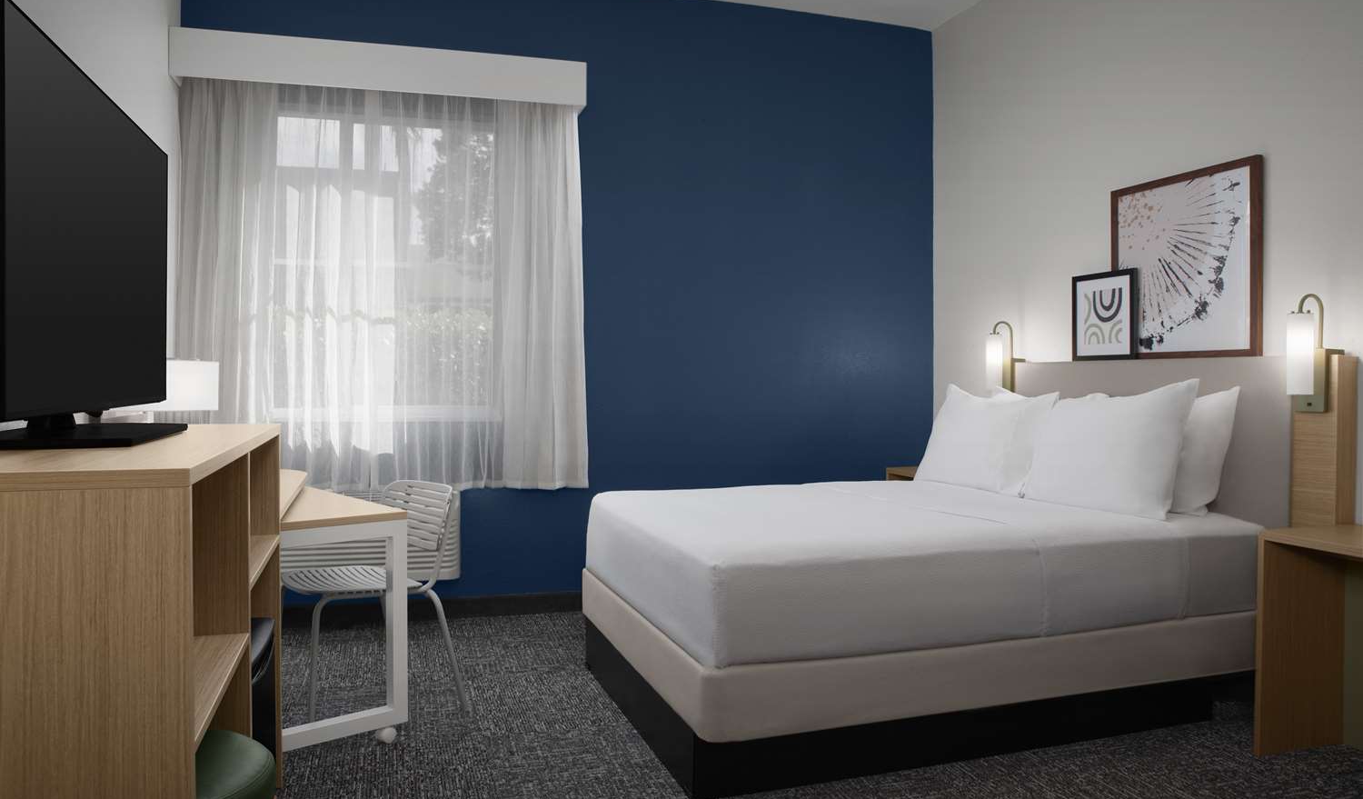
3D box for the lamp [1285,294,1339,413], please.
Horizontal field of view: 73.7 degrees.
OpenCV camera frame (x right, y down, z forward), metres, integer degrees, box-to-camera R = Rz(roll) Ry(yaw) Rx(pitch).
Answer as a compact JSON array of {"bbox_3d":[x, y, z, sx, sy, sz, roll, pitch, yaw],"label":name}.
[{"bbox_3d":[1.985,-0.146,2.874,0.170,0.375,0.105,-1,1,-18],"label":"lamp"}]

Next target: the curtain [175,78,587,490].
[{"bbox_3d":[-1.270,-0.494,4.068,1.710,1.850,0.140,-1,1,-18],"label":"curtain"}]

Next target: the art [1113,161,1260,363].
[{"bbox_3d":[1.921,-0.508,3.498,0.030,0.700,0.680,-1,1,-18],"label":"art"}]

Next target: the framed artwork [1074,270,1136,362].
[{"bbox_3d":[1.771,-0.347,3.814,0.025,0.363,0.325,-1,1,-18],"label":"framed artwork"}]

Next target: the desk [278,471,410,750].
[{"bbox_3d":[-1.444,0.695,3.234,0.760,0.760,1.330,-1,1,-25],"label":"desk"}]

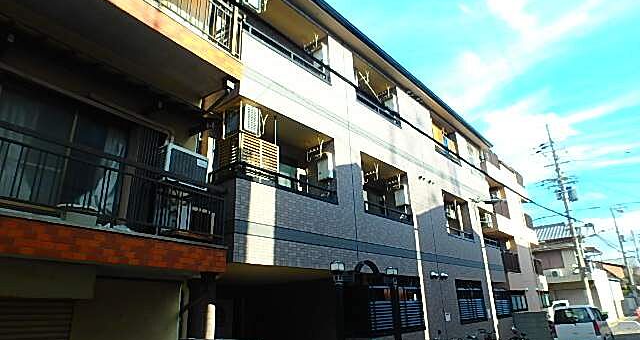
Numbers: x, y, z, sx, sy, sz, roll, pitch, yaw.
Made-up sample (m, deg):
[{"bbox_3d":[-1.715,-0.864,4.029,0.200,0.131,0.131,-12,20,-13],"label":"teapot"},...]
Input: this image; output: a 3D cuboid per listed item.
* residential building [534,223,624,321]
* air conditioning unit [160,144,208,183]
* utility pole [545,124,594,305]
[{"bbox_3d":[18.608,8.252,30.769,6.000,7.400,9.000,-18,-25,38],"label":"residential building"},{"bbox_3d":[-2.222,-0.006,6.249,0.290,0.540,0.795,-14,-23,30],"label":"air conditioning unit"},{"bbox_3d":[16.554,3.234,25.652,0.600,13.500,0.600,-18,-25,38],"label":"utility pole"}]

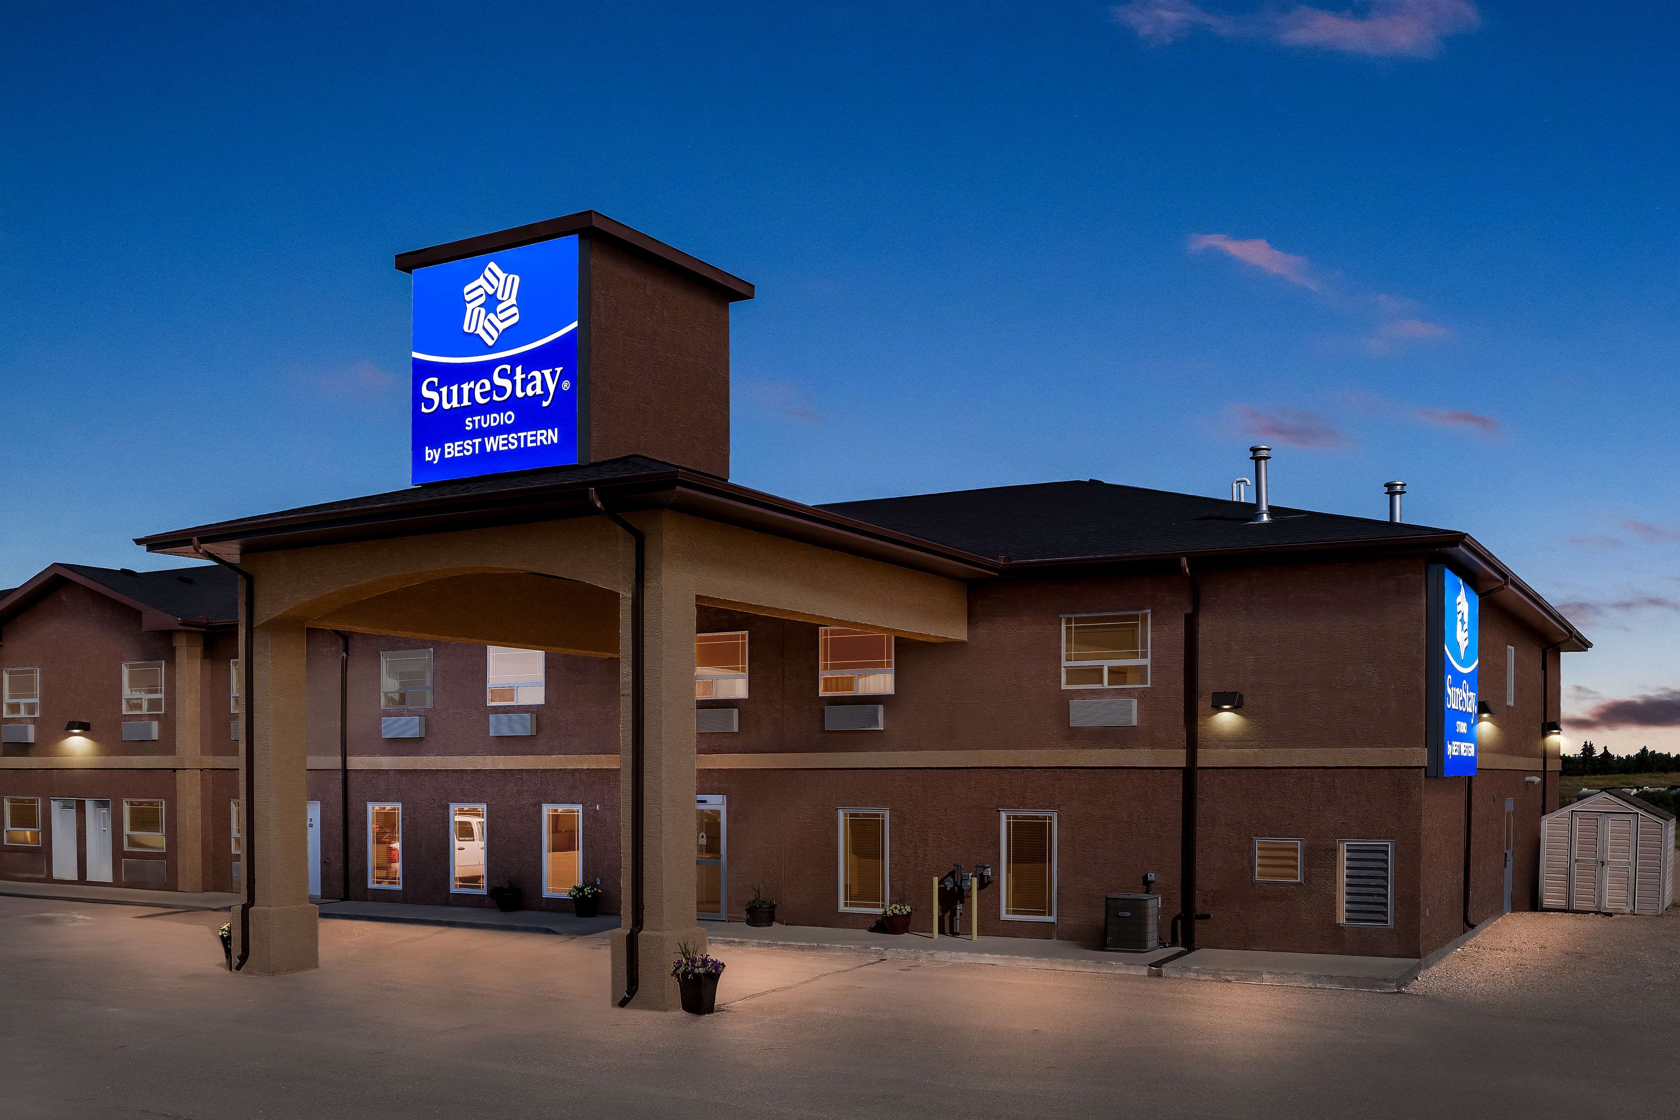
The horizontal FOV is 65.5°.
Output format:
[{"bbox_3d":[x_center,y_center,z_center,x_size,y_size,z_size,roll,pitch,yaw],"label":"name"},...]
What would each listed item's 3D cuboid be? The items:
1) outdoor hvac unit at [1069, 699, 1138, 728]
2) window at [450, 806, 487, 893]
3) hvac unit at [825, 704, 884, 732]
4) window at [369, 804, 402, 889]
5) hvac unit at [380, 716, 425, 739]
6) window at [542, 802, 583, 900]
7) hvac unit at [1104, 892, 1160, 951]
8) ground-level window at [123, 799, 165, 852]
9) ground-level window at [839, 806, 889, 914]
[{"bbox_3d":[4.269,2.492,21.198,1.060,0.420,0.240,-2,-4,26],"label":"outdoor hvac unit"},{"bbox_3d":[-7.290,5.649,25.597,0.785,1.660,0.120,-2,-5,27],"label":"window"},{"bbox_3d":[0.240,2.648,21.986,1.000,0.430,0.220,-2,-5,27],"label":"hvac unit"},{"bbox_3d":[-9.626,6.059,27.656,0.970,1.810,0.100,-2,-4,26],"label":"window"},{"bbox_3d":[-9.219,3.547,27.611,1.050,0.430,0.190,-2,-5,25],"label":"hvac unit"},{"bbox_3d":[-5.472,5.746,25.758,0.980,1.840,0.100,-2,-4,26],"label":"window"},{"bbox_3d":[4.603,5.704,20.627,0.680,0.830,0.720,-2,-5,25],"label":"hvac unit"},{"bbox_3d":[-16.342,6.237,30.724,1.460,1.210,0.100,-2,-4,26],"label":"ground-level window"},{"bbox_3d":[0.383,5.056,22.025,0.874,1.626,0.120,-2,-5,27],"label":"ground-level window"}]

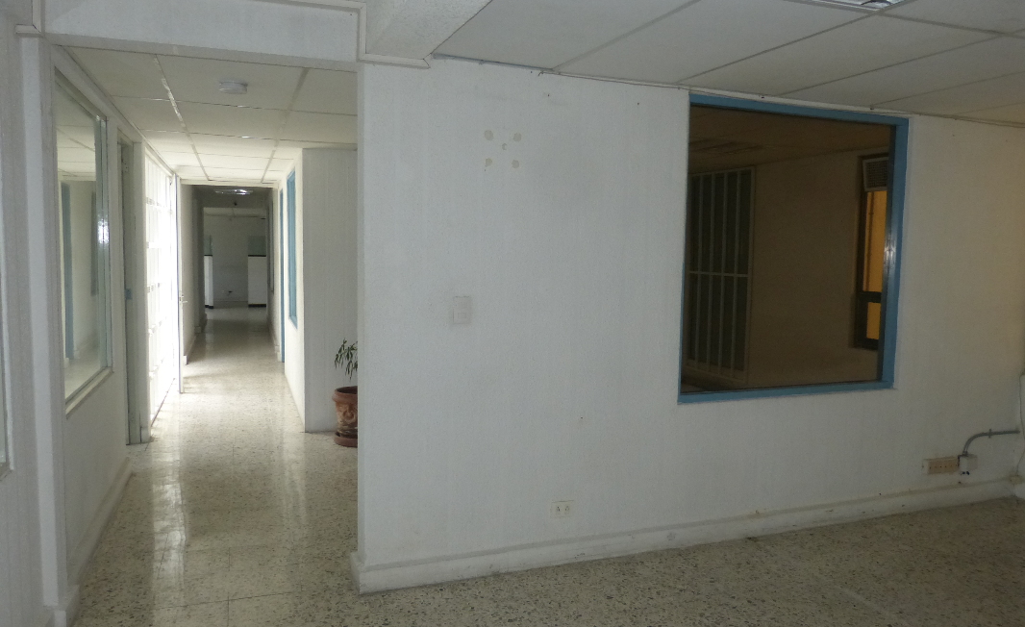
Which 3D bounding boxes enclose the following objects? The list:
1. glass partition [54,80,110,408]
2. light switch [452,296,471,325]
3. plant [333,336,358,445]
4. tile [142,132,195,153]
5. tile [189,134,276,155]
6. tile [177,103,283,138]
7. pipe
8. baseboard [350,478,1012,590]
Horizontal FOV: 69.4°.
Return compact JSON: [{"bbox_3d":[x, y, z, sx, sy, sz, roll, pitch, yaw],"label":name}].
[{"bbox_3d":[-2.043,-0.329,3.525,0.060,1.340,1.220,-1,5,-20],"label":"glass partition"},{"bbox_3d":[-0.217,-0.011,3.253,0.078,0.120,0.012,-1,5,-20],"label":"light switch"},{"bbox_3d":[-1.167,0.556,5.639,0.420,0.840,0.420,-1,5,-20],"label":"plant"},{"bbox_3d":[-2.705,-1.370,5.912,0.315,0.020,1.270,-1,5,-20],"label":"tile"},{"bbox_3d":[-2.277,-1.378,6.092,0.615,0.020,1.270,-1,5,-20],"label":"tile"},{"bbox_3d":[-1.820,-1.260,4.859,0.612,0.020,1.280,-1,5,-20],"label":"tile"},{"bbox_3d":[2.890,0.774,4.471,0.480,0.140,0.035,-1,5,-20],"label":"pipe"},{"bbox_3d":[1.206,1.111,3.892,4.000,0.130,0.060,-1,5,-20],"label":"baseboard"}]

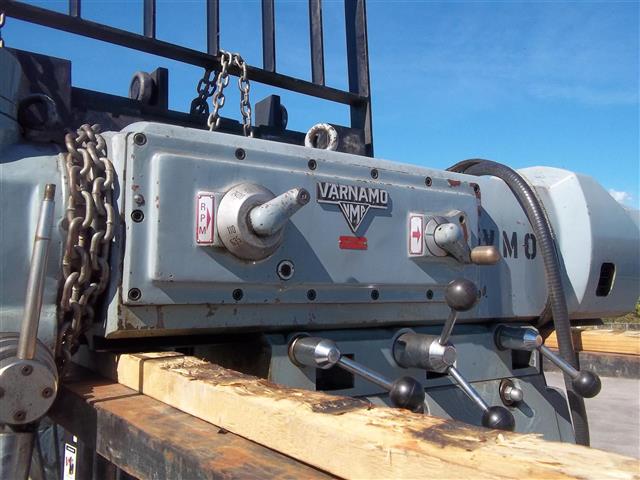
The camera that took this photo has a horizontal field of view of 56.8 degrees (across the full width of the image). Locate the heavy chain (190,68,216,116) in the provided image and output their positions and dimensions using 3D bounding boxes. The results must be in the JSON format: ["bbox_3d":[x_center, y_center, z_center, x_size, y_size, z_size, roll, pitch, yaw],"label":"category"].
[{"bbox_3d":[-0.381,-0.480,1.920,0.072,0.138,0.050,4,-6,-34],"label":"heavy chain"}]

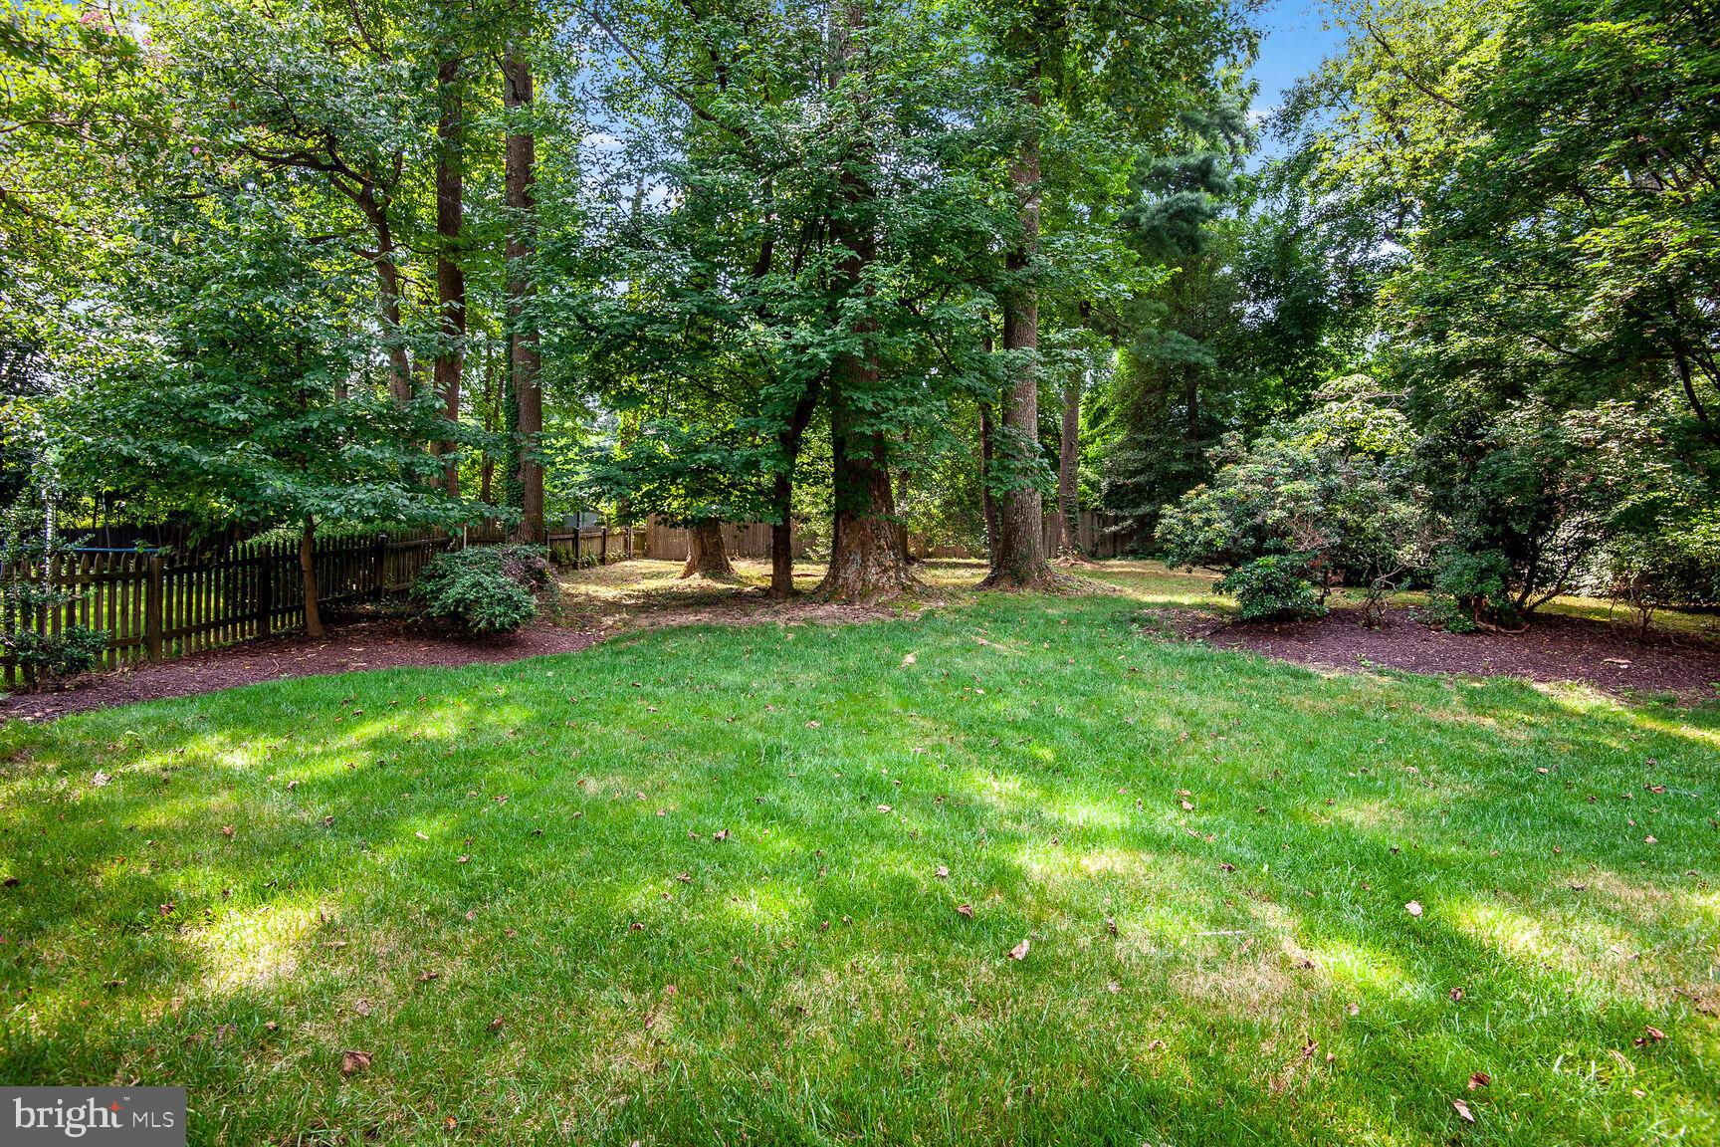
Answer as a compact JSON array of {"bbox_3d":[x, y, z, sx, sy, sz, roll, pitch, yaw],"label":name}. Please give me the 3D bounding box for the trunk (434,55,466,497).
[{"bbox_3d":[-11.281,-7.699,21.000,0.850,13.110,0.750,0,1,0],"label":"trunk"}]

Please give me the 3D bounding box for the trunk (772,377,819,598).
[{"bbox_3d":[-1.308,-1.676,15.500,0.920,4.440,0.650,0,1,0],"label":"trunk"}]

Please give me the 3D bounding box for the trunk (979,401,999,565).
[{"bbox_3d":[4.051,-2.828,24.000,0.600,5.400,0.500,0,1,0],"label":"trunk"}]

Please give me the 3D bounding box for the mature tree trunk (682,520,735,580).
[{"bbox_3d":[-4.131,-0.673,20.700,1.400,1.710,1.250,0,1,0],"label":"mature tree trunk"}]

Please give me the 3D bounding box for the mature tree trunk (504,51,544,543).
[{"bbox_3d":[-8.001,-6.321,18.200,0.950,12.260,0.850,0,1,0],"label":"mature tree trunk"}]

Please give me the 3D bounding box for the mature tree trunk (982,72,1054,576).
[{"bbox_3d":[3.751,-5.555,18.000,1.500,11.930,1.250,0,1,0],"label":"mature tree trunk"}]

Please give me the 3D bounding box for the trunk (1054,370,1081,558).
[{"bbox_3d":[7.199,-3.751,26.500,0.850,6.570,0.750,0,1,0],"label":"trunk"}]

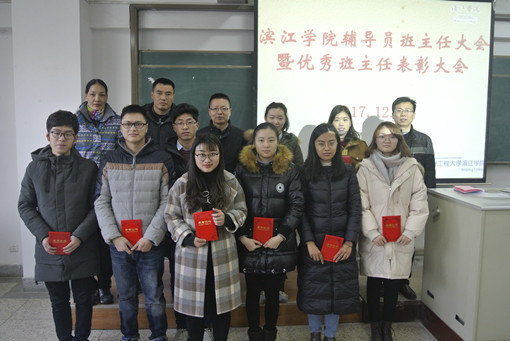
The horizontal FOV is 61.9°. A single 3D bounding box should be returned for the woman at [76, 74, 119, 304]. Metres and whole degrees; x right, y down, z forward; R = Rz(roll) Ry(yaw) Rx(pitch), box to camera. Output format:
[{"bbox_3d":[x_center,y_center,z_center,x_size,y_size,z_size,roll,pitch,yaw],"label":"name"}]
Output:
[{"bbox_3d":[-1.260,0.162,3.424,0.480,1.773,0.320,0,5,-11],"label":"woman"}]

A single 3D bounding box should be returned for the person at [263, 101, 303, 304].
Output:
[{"bbox_3d":[0.183,0.253,3.460,0.460,1.612,0.320,1,5,1],"label":"person"}]

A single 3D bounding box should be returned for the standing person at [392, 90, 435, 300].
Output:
[{"bbox_3d":[1.249,0.231,3.528,0.480,1.664,0.320,1,5,6],"label":"standing person"}]

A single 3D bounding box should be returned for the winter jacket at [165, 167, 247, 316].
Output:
[{"bbox_3d":[-0.341,0.481,2.927,0.560,0.952,0.380,0,5,-3],"label":"winter jacket"}]

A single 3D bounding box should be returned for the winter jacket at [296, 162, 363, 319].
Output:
[{"bbox_3d":[0.523,0.478,3.026,0.450,1.008,0.340,1,5,5],"label":"winter jacket"}]

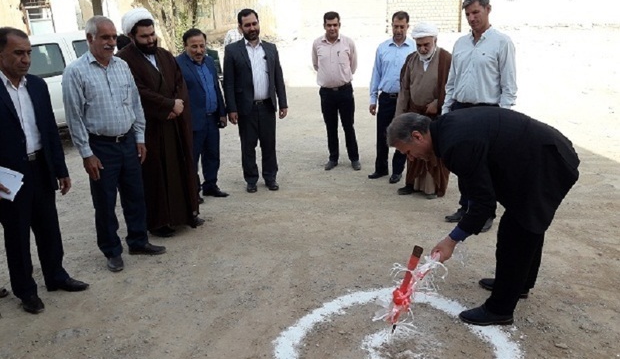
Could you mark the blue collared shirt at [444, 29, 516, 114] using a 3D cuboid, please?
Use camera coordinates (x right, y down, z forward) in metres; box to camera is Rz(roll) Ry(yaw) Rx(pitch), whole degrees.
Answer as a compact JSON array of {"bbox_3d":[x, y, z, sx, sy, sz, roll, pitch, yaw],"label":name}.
[{"bbox_3d":[1.344,-0.822,3.906,0.550,0.660,0.310,9,21,31],"label":"blue collared shirt"}]

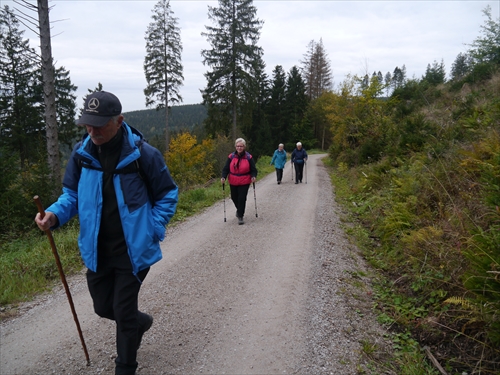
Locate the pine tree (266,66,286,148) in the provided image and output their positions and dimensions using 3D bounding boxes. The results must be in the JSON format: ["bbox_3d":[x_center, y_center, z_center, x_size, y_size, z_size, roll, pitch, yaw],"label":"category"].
[{"bbox_3d":[3.014,-9.100,46.000,2.600,9.800,2.600,0,5,0],"label":"pine tree"}]

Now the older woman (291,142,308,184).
[{"bbox_3d":[1.995,-0.961,16.200,0.660,1.700,0.500,1,6,6],"label":"older woman"}]

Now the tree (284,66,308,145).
[{"bbox_3d":[5.873,-9.891,50.000,3.100,10.400,3.100,0,5,0],"label":"tree"}]

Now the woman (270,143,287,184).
[{"bbox_3d":[1.139,-0.930,16.000,0.620,1.630,0.450,0,6,5],"label":"woman"}]

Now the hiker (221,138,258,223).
[{"bbox_3d":[-0.200,-0.114,7.700,0.700,1.660,0.520,0,6,3],"label":"hiker"}]

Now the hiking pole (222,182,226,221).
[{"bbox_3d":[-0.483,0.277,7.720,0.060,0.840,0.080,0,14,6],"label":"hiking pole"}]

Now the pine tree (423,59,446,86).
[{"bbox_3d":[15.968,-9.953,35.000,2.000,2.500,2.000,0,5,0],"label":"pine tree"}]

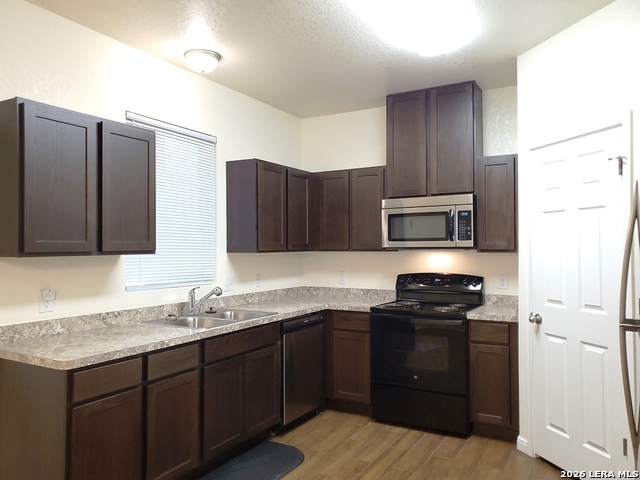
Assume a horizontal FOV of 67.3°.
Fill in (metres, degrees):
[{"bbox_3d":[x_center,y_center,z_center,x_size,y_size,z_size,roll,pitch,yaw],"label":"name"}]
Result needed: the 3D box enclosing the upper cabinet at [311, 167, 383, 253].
[{"bbox_3d":[0.330,-0.268,4.518,0.750,0.745,0.320,-1,-1,30],"label":"upper cabinet"}]

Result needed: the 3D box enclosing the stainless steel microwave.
[{"bbox_3d":[0.963,-0.139,4.116,0.760,0.420,0.390,-1,-1,30],"label":"stainless steel microwave"}]

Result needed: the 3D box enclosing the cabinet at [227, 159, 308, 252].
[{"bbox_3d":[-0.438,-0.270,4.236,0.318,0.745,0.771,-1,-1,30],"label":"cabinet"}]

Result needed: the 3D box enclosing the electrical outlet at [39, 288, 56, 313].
[{"bbox_3d":[-1.498,0.339,2.658,0.025,0.122,0.078,-1,-1,30],"label":"electrical outlet"}]

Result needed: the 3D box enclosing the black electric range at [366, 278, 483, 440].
[{"bbox_3d":[0.901,0.890,3.970,0.759,1.172,0.660,-1,-1,30],"label":"black electric range"}]

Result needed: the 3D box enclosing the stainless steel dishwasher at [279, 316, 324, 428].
[{"bbox_3d":[-0.379,1.019,3.963,0.610,0.810,0.600,-1,-1,30],"label":"stainless steel dishwasher"}]

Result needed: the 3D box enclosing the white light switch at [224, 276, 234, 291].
[{"bbox_3d":[-0.746,0.368,3.995,0.012,0.115,0.108,-1,-1,30],"label":"white light switch"}]

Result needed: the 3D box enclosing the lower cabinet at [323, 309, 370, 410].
[{"bbox_3d":[0.393,1.039,4.296,0.448,0.866,0.615,-1,-1,30],"label":"lower cabinet"}]

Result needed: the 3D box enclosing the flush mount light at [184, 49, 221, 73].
[{"bbox_3d":[-0.812,-1.220,3.345,0.256,0.108,0.256,0,-1,0],"label":"flush mount light"}]

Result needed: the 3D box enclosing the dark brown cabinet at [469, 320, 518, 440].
[{"bbox_3d":[1.385,1.028,3.724,0.325,0.876,0.630,-1,-1,30],"label":"dark brown cabinet"}]

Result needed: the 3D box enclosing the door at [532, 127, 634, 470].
[{"bbox_3d":[1.531,0.409,2.888,0.045,2.030,0.710,0,-1,-15],"label":"door"}]

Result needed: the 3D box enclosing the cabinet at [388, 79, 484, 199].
[{"bbox_3d":[0.985,-0.817,4.151,0.755,0.902,0.318,-1,-1,30],"label":"cabinet"}]

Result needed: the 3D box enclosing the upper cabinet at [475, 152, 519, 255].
[{"bbox_3d":[1.452,-0.278,3.876,0.315,0.747,0.328,-1,-1,30],"label":"upper cabinet"}]

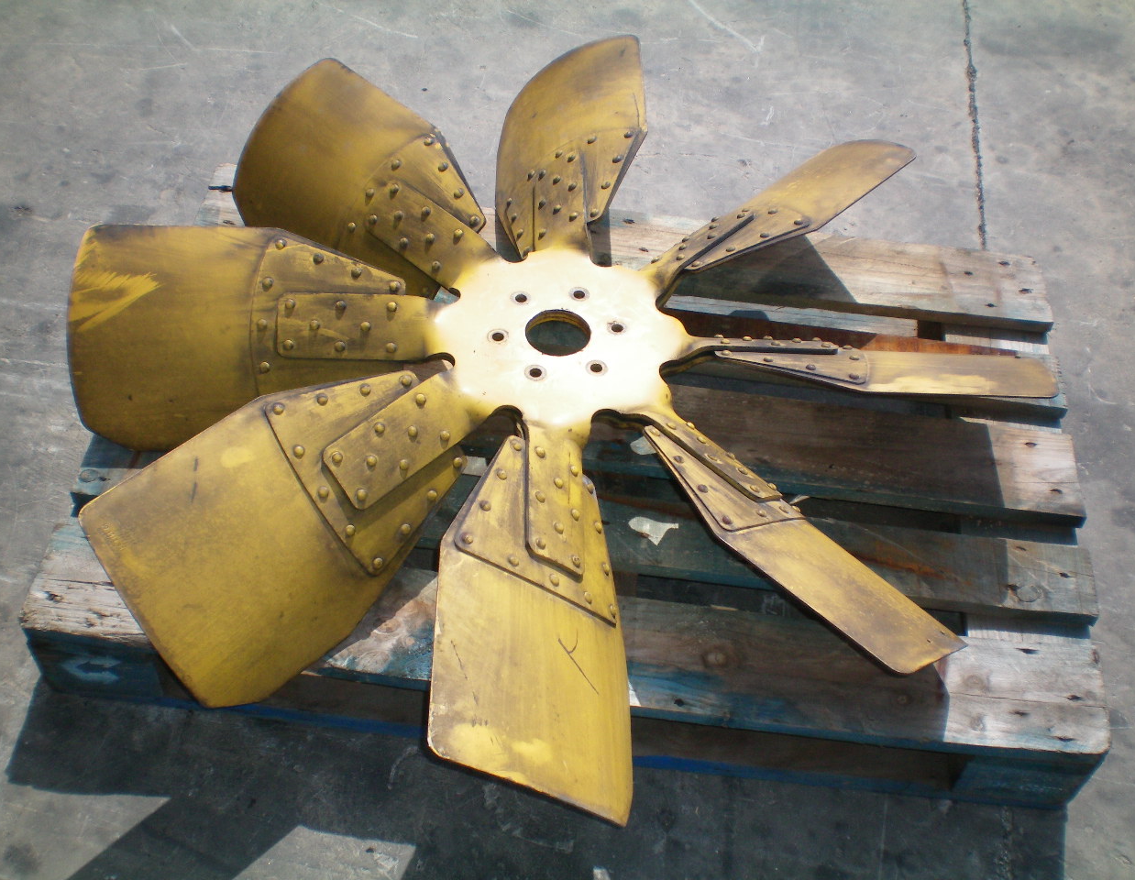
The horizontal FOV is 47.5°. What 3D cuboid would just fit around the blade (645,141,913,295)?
[{"bbox_3d":[0.237,-0.287,1.709,0.418,0.050,0.272,-34,18,-30],"label":"blade"}]

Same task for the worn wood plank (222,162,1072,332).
[{"bbox_3d":[0.076,-0.278,1.848,1.200,0.022,0.137,7,50,2],"label":"worn wood plank"}]

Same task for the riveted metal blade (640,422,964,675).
[{"bbox_3d":[0.238,0.097,1.386,0.418,0.050,0.272,41,16,24],"label":"riveted metal blade"}]

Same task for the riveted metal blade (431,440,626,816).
[{"bbox_3d":[-0.012,0.168,1.308,0.272,0.050,0.418,33,42,-34],"label":"riveted metal blade"}]

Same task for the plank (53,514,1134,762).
[{"bbox_3d":[-0.002,0.221,1.422,1.180,0.022,0.140,6,50,1],"label":"plank"}]

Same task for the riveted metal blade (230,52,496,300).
[{"bbox_3d":[-0.264,-0.305,1.687,0.418,0.050,0.272,38,100,27],"label":"riveted metal blade"}]

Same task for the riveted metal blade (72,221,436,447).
[{"bbox_3d":[-0.368,-0.116,1.521,0.418,0.050,0.272,1,92,0],"label":"riveted metal blade"}]

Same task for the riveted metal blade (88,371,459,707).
[{"bbox_3d":[-0.263,0.079,1.363,0.418,0.050,0.272,-36,103,-27],"label":"riveted metal blade"}]

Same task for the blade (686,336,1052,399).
[{"bbox_3d":[0.342,-0.092,1.552,0.418,0.050,0.272,4,8,-3],"label":"blade"}]

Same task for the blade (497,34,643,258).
[{"bbox_3d":[-0.013,-0.376,1.765,0.272,0.050,0.418,-28,40,28],"label":"blade"}]

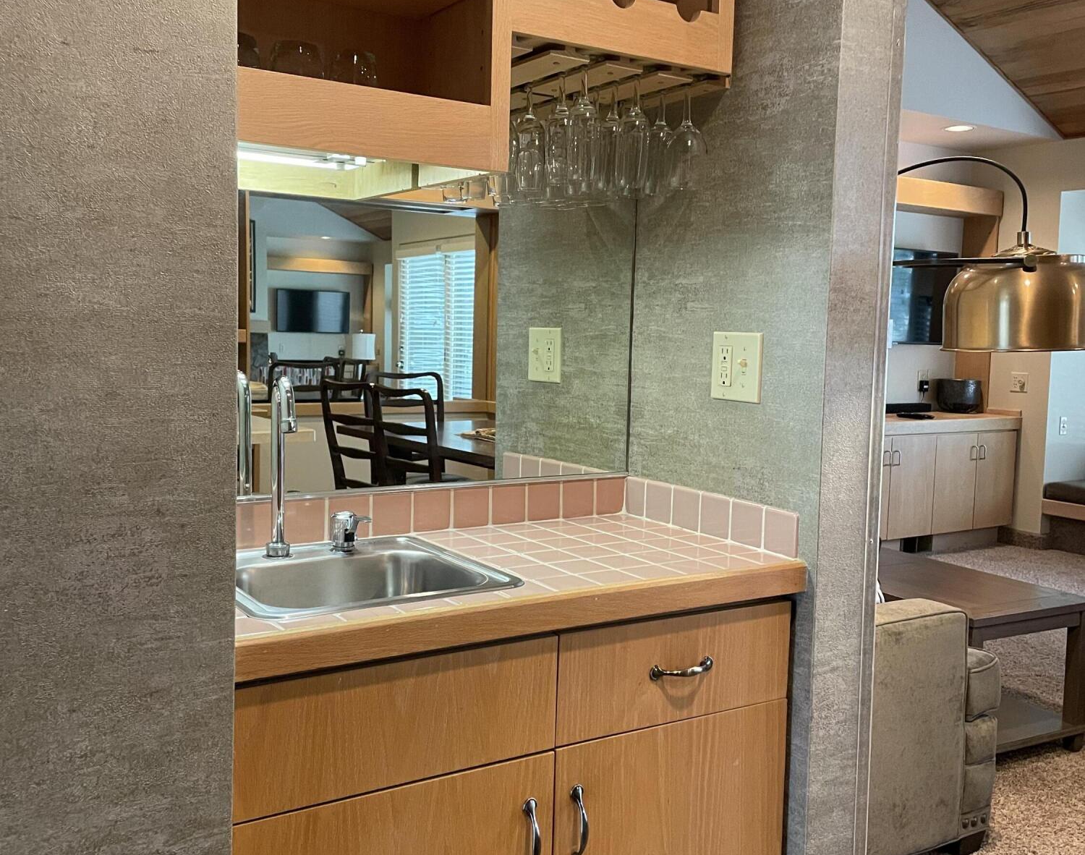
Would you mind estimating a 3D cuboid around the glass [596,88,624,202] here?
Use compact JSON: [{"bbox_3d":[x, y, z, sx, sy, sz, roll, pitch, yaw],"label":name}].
[{"bbox_3d":[0.119,-0.491,1.817,0.058,0.194,0.058,1,5,0],"label":"glass"}]

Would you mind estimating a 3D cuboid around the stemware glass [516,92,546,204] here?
[{"bbox_3d":[-0.025,-0.497,1.846,0.058,0.194,0.058,1,5,0],"label":"stemware glass"}]

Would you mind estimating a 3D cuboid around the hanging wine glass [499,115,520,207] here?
[{"bbox_3d":[-0.062,-0.503,1.903,0.058,0.194,0.058,-2,6,-33],"label":"hanging wine glass"}]

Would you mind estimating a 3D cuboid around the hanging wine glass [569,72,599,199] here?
[{"bbox_3d":[0.066,-0.482,1.708,0.058,0.194,0.058,1,5,0],"label":"hanging wine glass"}]

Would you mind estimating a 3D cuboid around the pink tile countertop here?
[{"bbox_3d":[-0.096,0.226,1.641,0.908,0.049,0.466,-2,6,-33],"label":"pink tile countertop"}]

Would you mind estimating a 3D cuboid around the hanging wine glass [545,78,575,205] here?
[{"bbox_3d":[0.030,-0.488,1.763,0.058,0.194,0.058,1,5,0],"label":"hanging wine glass"}]

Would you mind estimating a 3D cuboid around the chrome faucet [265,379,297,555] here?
[{"bbox_3d":[-0.382,0.058,1.607,0.040,0.270,0.112,-1,6,-25],"label":"chrome faucet"}]

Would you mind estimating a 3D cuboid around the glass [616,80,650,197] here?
[{"bbox_3d":[0.153,-0.485,1.766,0.058,0.194,0.058,1,5,0],"label":"glass"}]

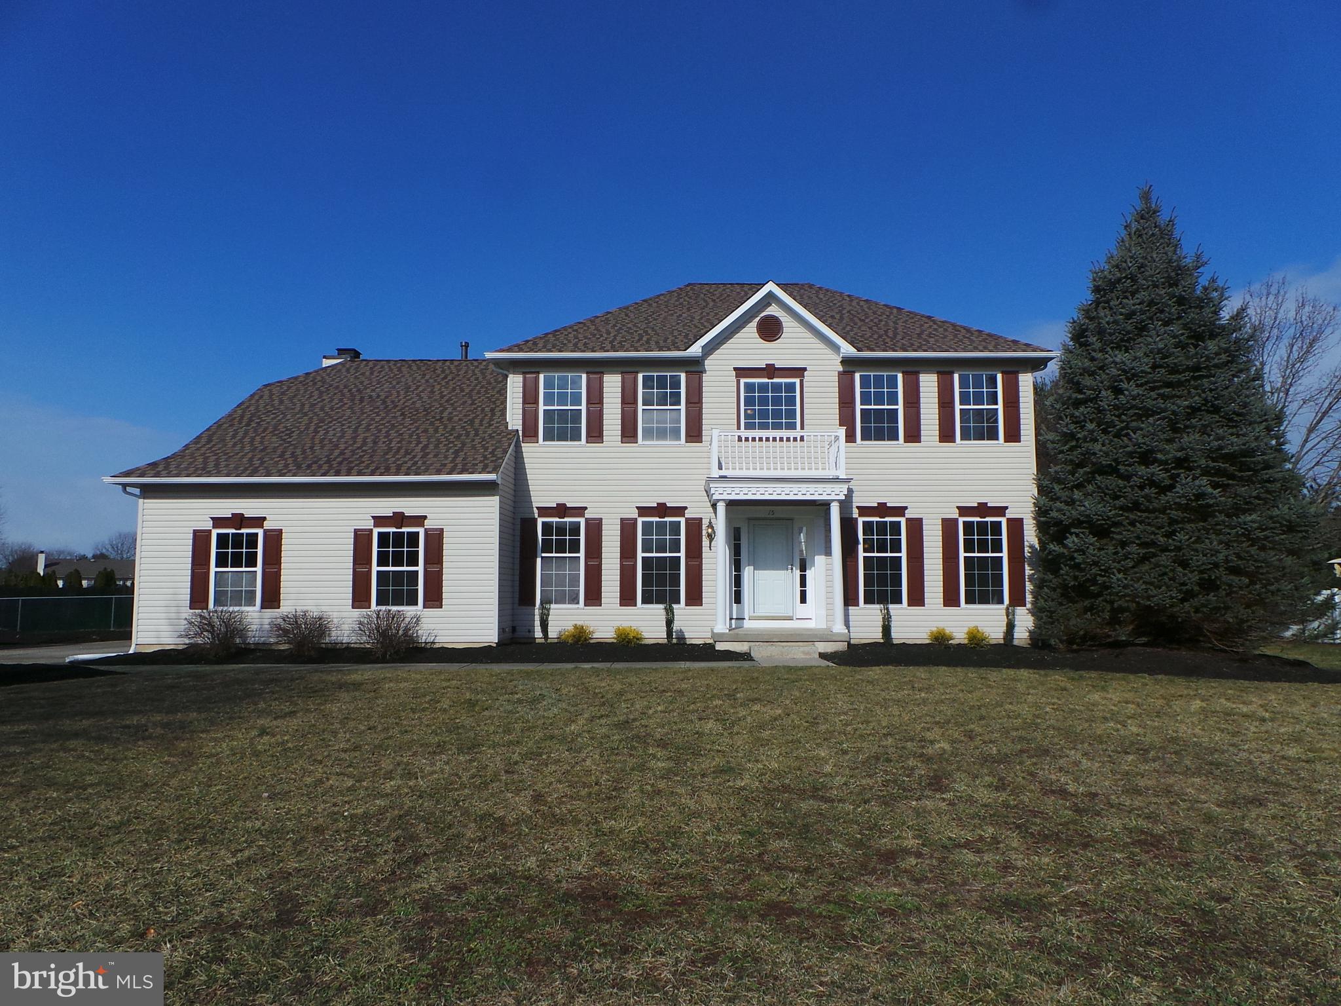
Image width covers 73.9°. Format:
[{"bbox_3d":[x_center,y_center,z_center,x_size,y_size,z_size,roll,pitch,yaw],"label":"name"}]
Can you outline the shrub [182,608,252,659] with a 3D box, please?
[{"bbox_3d":[-8.050,2.304,15.824,1.260,0.860,1.180,0,-5,0],"label":"shrub"}]

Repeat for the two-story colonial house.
[{"bbox_3d":[-1.280,-1.207,21.622,18.240,8.850,10.300,0,-5,0],"label":"two-story colonial house"}]

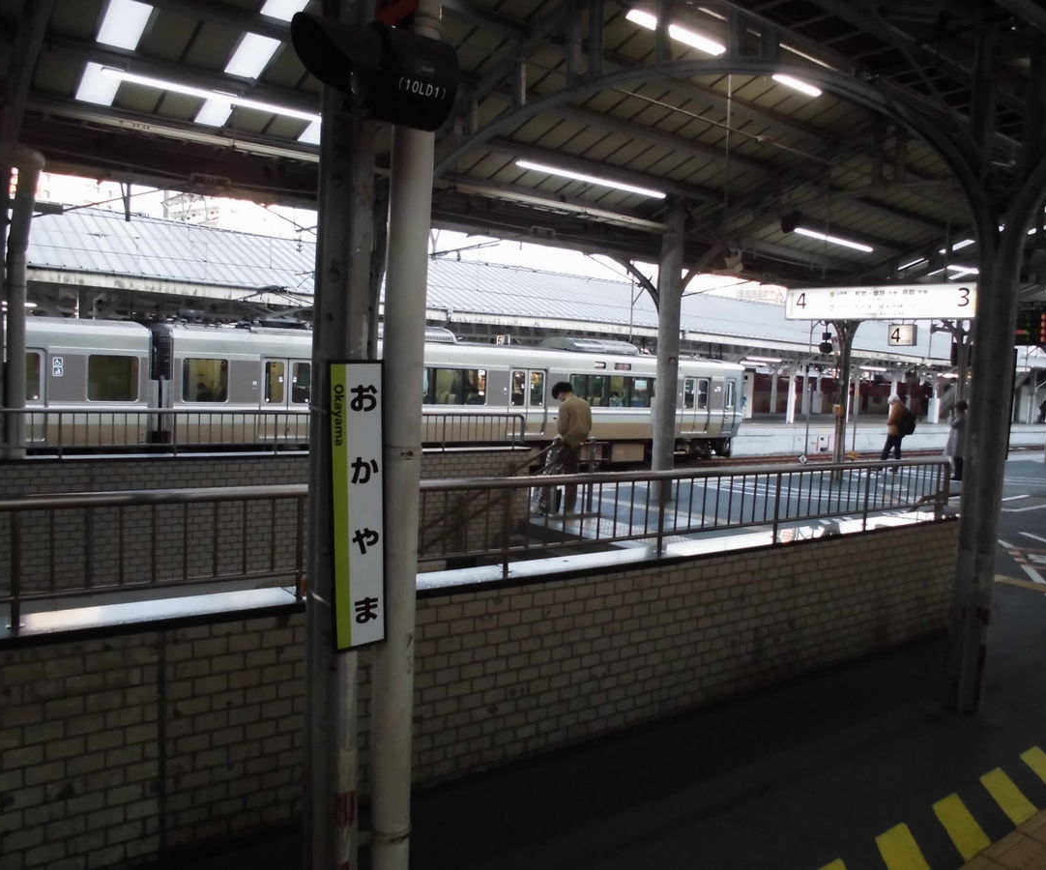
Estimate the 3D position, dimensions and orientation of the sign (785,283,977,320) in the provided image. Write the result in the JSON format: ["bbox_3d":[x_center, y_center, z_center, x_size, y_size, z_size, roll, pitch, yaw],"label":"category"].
[{"bbox_3d":[4.057,-1.506,9.963,0.180,0.365,2.190,-1,6,-43],"label":"sign"}]

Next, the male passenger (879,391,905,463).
[{"bbox_3d":[7.712,-0.028,18.266,0.500,1.647,0.500,4,4,25],"label":"male passenger"}]

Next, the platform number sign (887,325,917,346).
[{"bbox_3d":[6.835,-1.779,15.657,0.200,0.380,0.440,-1,5,-38],"label":"platform number sign"}]

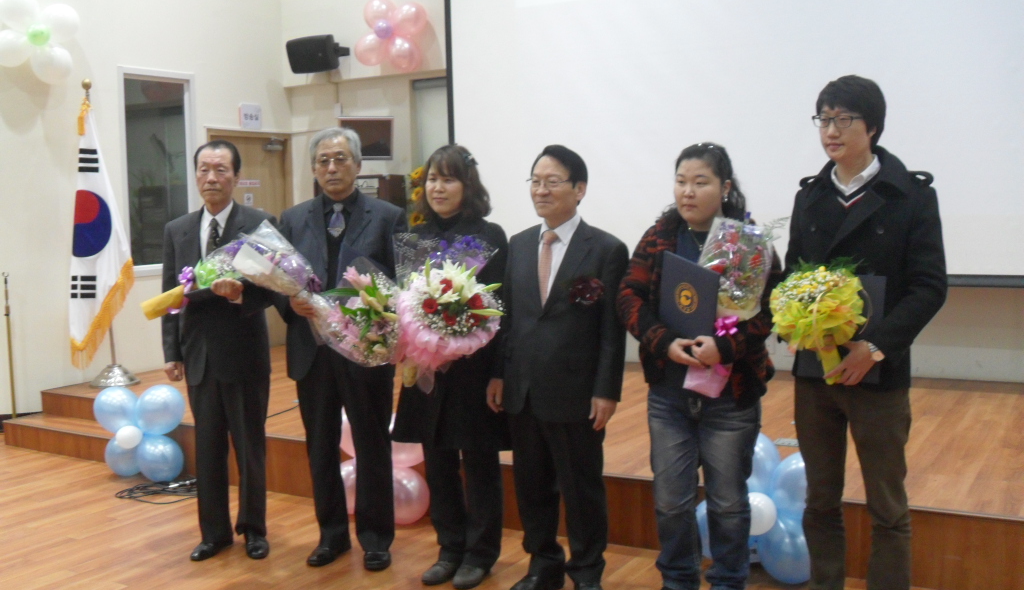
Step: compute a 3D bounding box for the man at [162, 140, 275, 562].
[{"bbox_3d":[-1.198,0.220,4.218,0.490,1.690,0.360,0,5,10],"label":"man"}]

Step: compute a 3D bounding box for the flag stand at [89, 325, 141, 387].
[{"bbox_3d":[-2.736,0.395,7.120,0.350,0.390,0.350,-1,4,0],"label":"flag stand"}]

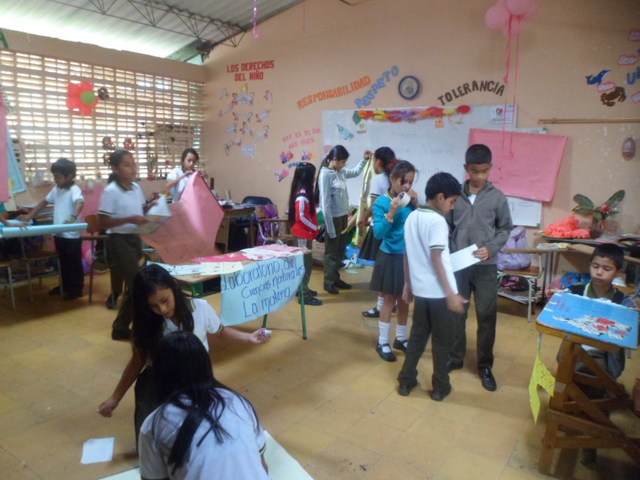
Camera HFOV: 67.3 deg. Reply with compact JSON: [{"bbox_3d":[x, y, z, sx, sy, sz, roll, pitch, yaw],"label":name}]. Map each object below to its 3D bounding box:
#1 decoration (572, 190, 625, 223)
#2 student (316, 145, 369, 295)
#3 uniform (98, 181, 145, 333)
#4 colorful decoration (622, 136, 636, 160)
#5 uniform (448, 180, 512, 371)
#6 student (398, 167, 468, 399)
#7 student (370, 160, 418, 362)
[{"bbox_3d":[2.444,-0.294,4.218,0.440,0.280,0.280,8,13,34],"label":"decoration"},{"bbox_3d":[0.235,-0.232,5.029,0.500,1.505,0.400,10,14,39],"label":"student"},{"bbox_3d":[-1.638,0.093,4.011,0.360,1.155,0.420,3,11,11],"label":"uniform"},{"bbox_3d":[2.913,-0.861,4.525,0.103,0.230,0.070,8,13,31],"label":"colorful decoration"},{"bbox_3d":[1.021,0.251,3.056,0.450,1.240,0.320,4,11,15],"label":"uniform"},{"bbox_3d":[0.634,0.277,2.825,0.300,1.324,0.400,-9,14,-41],"label":"student"},{"bbox_3d":[0.534,0.139,3.441,0.420,1.385,0.340,-8,14,-41],"label":"student"}]

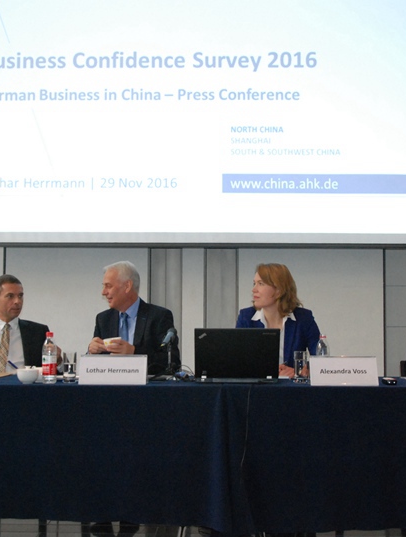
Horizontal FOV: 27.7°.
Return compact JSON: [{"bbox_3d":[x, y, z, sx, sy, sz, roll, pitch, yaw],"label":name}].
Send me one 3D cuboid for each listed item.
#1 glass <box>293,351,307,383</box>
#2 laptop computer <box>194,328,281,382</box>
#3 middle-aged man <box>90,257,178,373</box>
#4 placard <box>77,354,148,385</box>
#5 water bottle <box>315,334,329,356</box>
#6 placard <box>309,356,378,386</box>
[{"bbox_3d":[0.442,0.446,3.720,0.060,0.140,0.060,0,-4,0],"label":"glass"},{"bbox_3d":[0.154,0.394,3.728,0.370,0.243,0.345,0,-4,0],"label":"laptop computer"},{"bbox_3d":[-0.348,0.624,4.139,0.480,1.320,0.700,-1,-4,14],"label":"middle-aged man"},{"bbox_3d":[-0.396,0.445,3.624,0.295,0.123,0.110,0,-4,-1],"label":"placard"},{"bbox_3d":[0.556,0.416,3.822,0.065,0.214,0.065,0,-4,0],"label":"water bottle"},{"bbox_3d":[0.621,0.449,3.614,0.295,0.123,0.110,0,-4,0],"label":"placard"}]

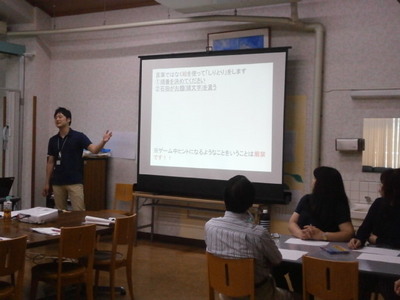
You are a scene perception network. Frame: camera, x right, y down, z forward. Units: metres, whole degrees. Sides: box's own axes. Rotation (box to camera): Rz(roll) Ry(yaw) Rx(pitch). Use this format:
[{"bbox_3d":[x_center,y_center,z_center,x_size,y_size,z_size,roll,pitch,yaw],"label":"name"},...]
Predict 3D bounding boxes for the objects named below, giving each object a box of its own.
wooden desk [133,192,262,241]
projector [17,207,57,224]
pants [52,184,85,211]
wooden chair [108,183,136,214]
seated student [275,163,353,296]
[{"bbox_3d":[0.032,0.944,6.805,1.810,0.700,0.480,2,1,29],"label":"wooden desk"},{"bbox_3d":[-1.370,0.555,4.650,0.250,0.070,0.230,2,8,29],"label":"projector"},{"bbox_3d":[-1.489,0.831,6.150,0.370,0.880,0.270,2,1,10],"label":"pants"},{"bbox_3d":[-1.080,0.860,7.100,0.420,0.800,0.460,2,2,37],"label":"wooden chair"},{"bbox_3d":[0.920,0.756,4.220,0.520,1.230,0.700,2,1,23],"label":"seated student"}]

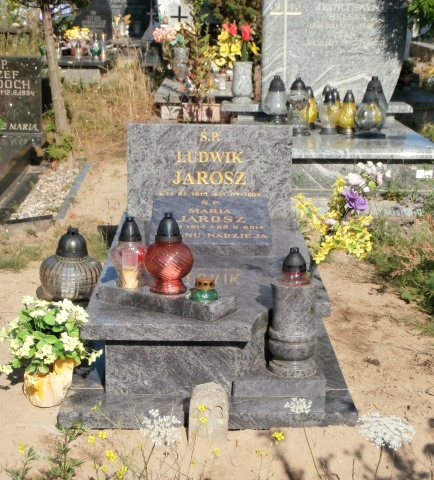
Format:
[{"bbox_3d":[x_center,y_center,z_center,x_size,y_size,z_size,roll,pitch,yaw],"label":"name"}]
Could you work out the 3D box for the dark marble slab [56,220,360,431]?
[{"bbox_3d":[-0.035,0.231,4.505,1.000,0.380,2.050,0,12,0],"label":"dark marble slab"}]

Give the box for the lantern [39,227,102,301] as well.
[{"bbox_3d":[-0.660,0.120,4.780,0.280,0.350,0.280,0,12,-1],"label":"lantern"}]

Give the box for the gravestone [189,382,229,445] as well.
[{"bbox_3d":[-0.028,0.556,3.434,0.133,0.190,0.075,0,12,0],"label":"gravestone"}]

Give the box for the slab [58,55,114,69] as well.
[{"bbox_3d":[-1.964,-2.670,15.800,0.840,0.080,1.700,0,12,0],"label":"slab"}]

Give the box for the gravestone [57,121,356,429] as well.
[{"bbox_3d":[-0.035,0.015,4.459,1.000,0.820,2.050,0,12,0],"label":"gravestone"}]

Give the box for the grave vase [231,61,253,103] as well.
[{"bbox_3d":[0.206,-1.274,8.500,0.175,0.335,0.175,0,12,-1],"label":"grave vase"}]

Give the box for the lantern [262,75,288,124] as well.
[{"bbox_3d":[0.475,-1.160,8.700,0.210,0.405,0.210,0,12,0],"label":"lantern"}]

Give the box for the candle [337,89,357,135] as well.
[{"bbox_3d":[0.947,-0.926,7.650,0.132,0.320,0.132,0,12,-1],"label":"candle"}]

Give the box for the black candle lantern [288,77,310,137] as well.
[{"bbox_3d":[0.593,-0.965,7.620,0.155,0.430,0.155,0,12,-1],"label":"black candle lantern"}]

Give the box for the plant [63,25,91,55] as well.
[{"bbox_3d":[-2.105,-3.025,15.900,0.420,0.450,0.380,0,12,0],"label":"plant"}]

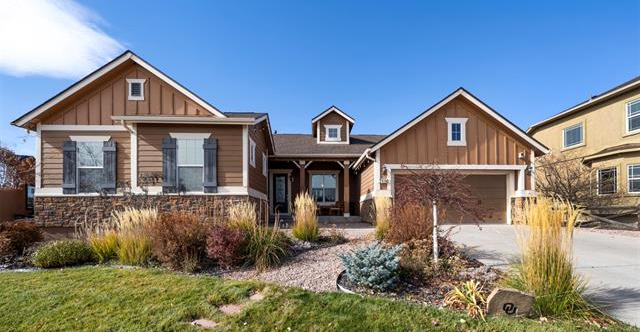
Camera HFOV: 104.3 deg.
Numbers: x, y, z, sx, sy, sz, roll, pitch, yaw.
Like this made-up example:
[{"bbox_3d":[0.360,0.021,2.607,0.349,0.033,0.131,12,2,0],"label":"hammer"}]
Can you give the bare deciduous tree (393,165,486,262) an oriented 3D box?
[{"bbox_3d":[2.573,1.031,5.400,1.900,2.050,1.800,0,-4,0],"label":"bare deciduous tree"}]

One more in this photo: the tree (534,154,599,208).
[{"bbox_3d":[11.445,1.040,11.500,2.600,3.000,2.500,0,-4,0],"label":"tree"}]

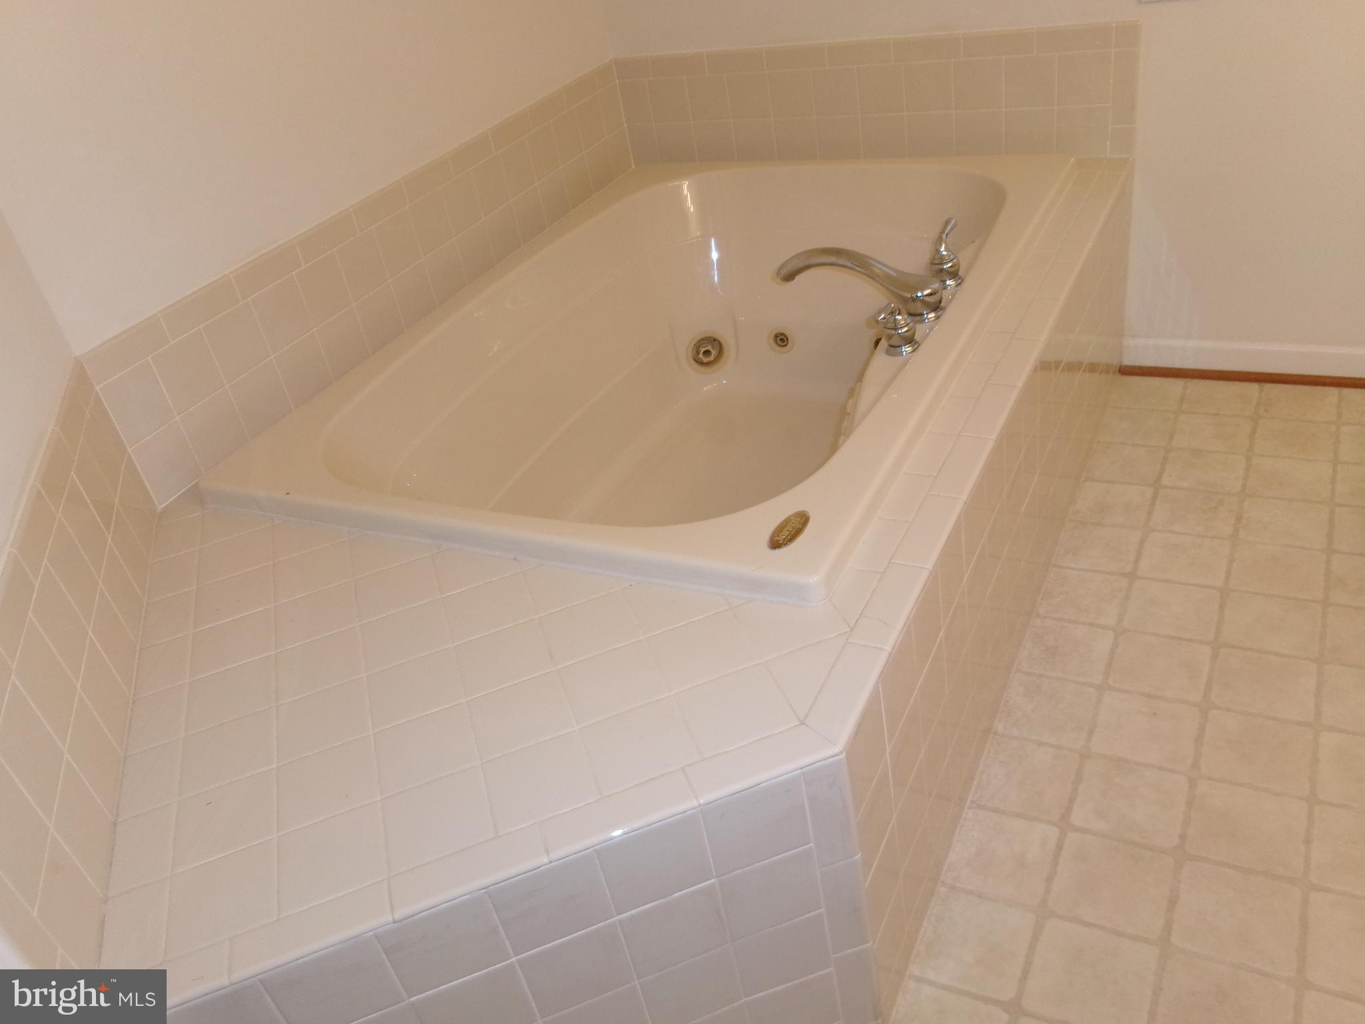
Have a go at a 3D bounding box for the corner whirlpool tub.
[{"bbox_3d":[0.061,-0.213,2.238,1.116,0.486,1.533,8,38,28],"label":"corner whirlpool tub"}]

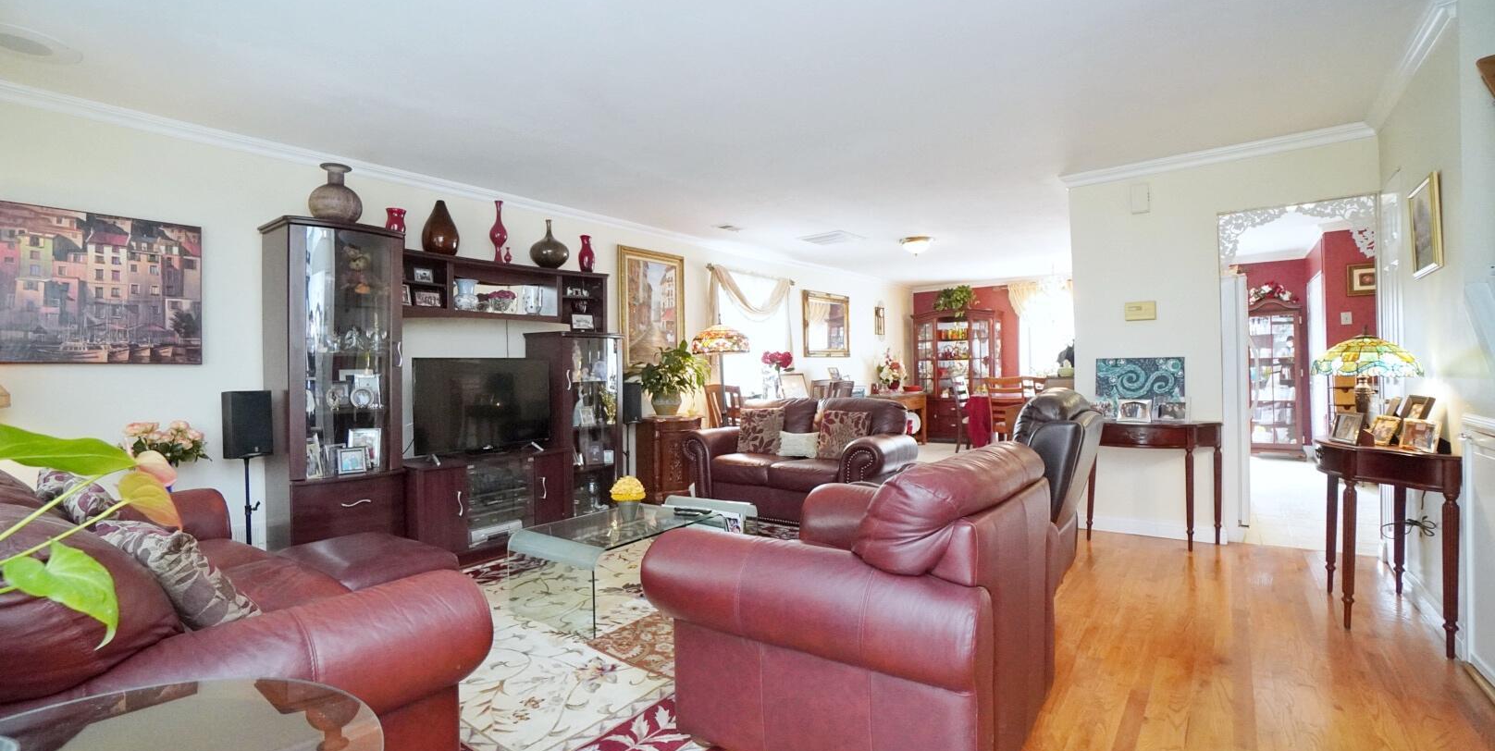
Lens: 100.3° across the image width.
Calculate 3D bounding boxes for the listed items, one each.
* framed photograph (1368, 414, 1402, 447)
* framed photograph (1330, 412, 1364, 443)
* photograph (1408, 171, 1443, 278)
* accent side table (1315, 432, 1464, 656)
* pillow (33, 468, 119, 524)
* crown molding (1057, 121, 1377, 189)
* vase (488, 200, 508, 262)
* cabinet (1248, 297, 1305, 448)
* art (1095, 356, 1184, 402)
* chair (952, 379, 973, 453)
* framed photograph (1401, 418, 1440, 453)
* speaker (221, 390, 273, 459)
[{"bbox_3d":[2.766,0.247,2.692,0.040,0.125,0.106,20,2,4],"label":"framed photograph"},{"bbox_3d":[2.686,0.235,2.780,0.040,0.140,0.150,11,2,8],"label":"framed photograph"},{"bbox_3d":[2.889,-0.626,2.650,0.025,0.390,0.490,-3,-1,37],"label":"photograph"},{"bbox_3d":[2.787,0.681,2.794,0.380,0.770,0.880,-1,1,38],"label":"accent side table"},{"bbox_3d":[-2.331,0.517,2.209,0.430,0.410,0.150,-1,32,37],"label":"pillow"},{"bbox_3d":[2.791,-1.335,3.855,1.560,0.085,0.060,-2,0,38],"label":"crown molding"},{"bbox_3d":[-1.703,-0.976,4.264,0.115,0.445,0.115,-1,0,37],"label":"vase"},{"bbox_3d":[6.231,0.044,7.393,0.540,1.860,0.360,-2,0,38],"label":"cabinet"},{"bbox_3d":[2.546,0.087,4.058,0.500,0.410,0.025,-2,-5,38],"label":"art"},{"bbox_3d":[3.026,0.515,8.178,0.510,0.990,0.450,-1,1,38],"label":"chair"},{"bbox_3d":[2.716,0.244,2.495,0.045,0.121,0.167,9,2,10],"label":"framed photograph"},{"bbox_3d":[-2.461,0.242,3.082,0.200,0.320,0.190,-1,0,42],"label":"speaker"}]

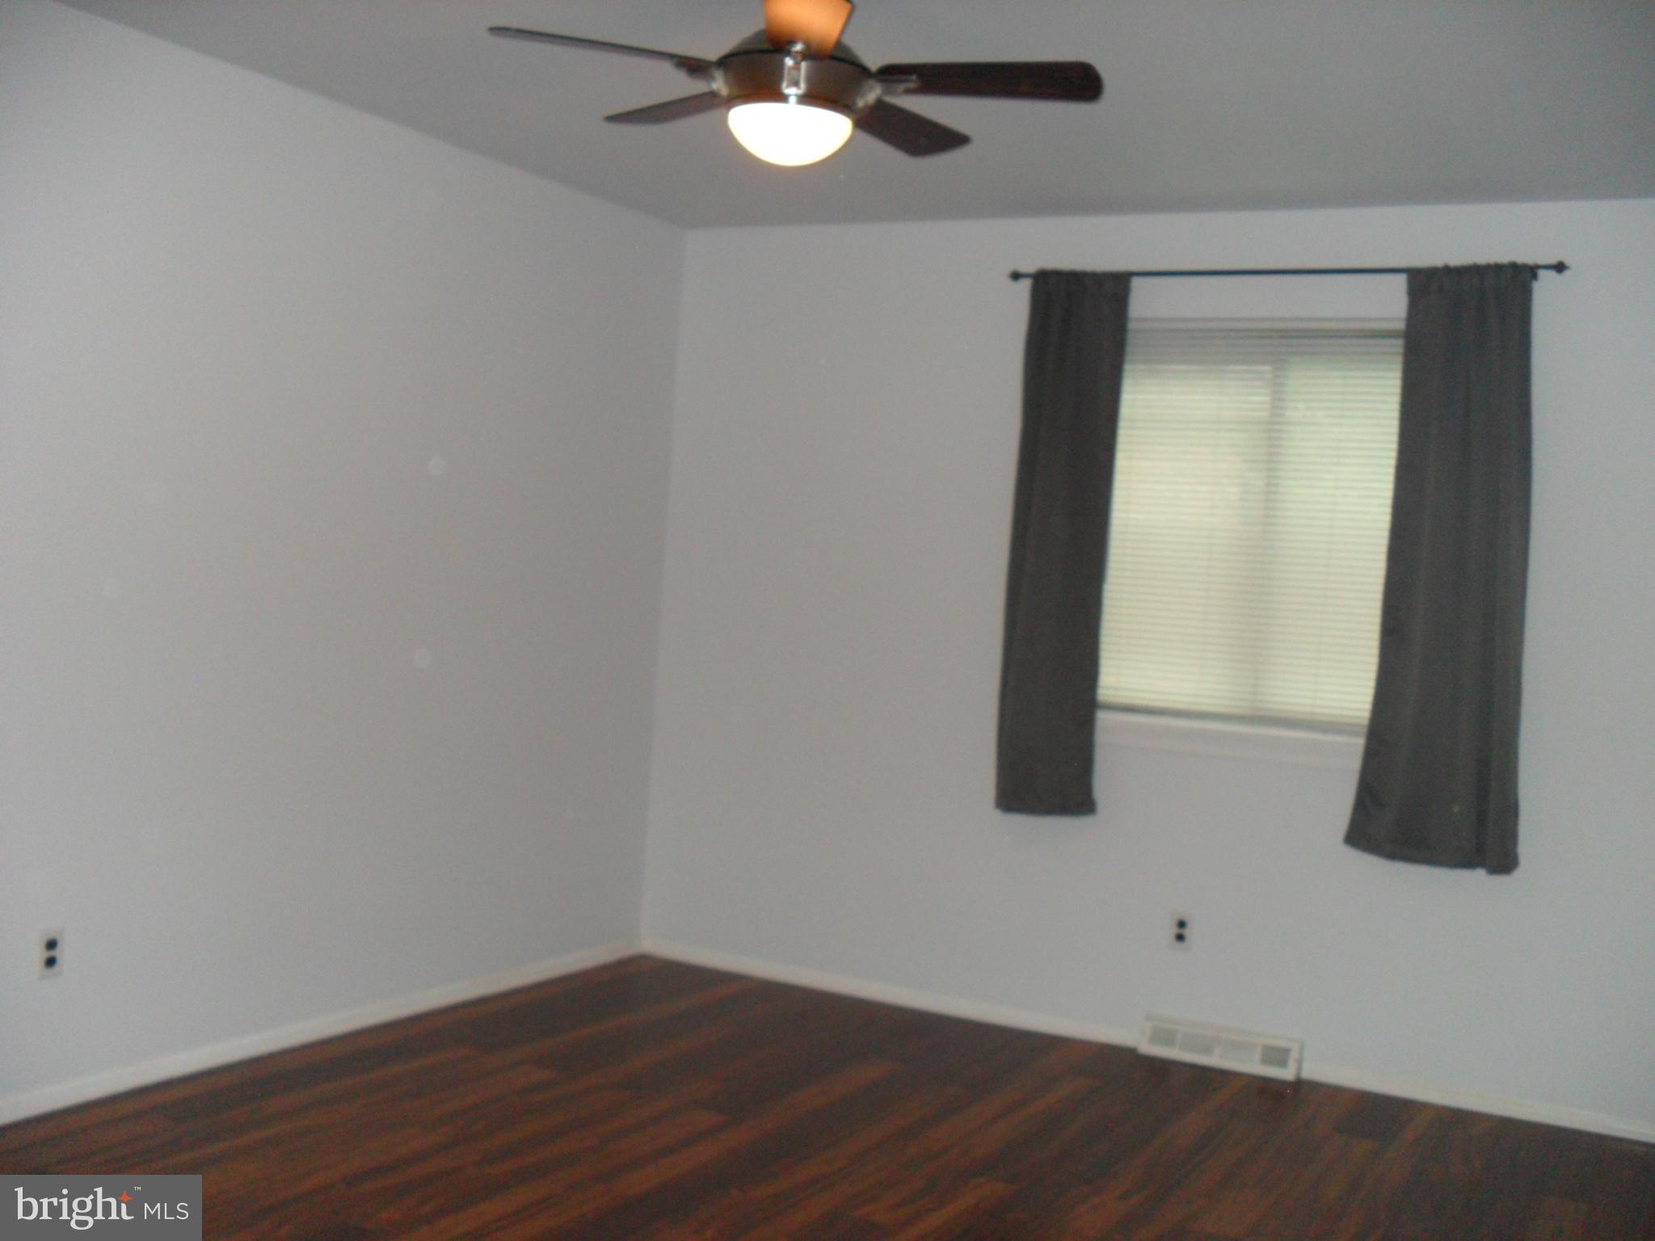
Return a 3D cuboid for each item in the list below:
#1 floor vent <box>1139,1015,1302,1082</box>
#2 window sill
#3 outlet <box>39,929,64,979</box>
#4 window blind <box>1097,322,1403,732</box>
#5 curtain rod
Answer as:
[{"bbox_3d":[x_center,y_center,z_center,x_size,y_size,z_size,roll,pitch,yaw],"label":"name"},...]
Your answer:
[{"bbox_3d":[1.113,1.214,4.753,0.450,0.100,0.070,5,1,27],"label":"floor vent"},{"bbox_3d":[1.210,0.349,4.770,1.050,0.090,0.100,5,1,27],"label":"window sill"},{"bbox_3d":[-1.676,0.723,3.622,0.010,0.115,0.071,5,1,27],"label":"outlet"},{"bbox_3d":[1.261,-0.278,4.771,1.000,1.150,0.045,5,1,27],"label":"window blind"},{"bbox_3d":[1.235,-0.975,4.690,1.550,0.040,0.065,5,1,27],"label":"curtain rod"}]

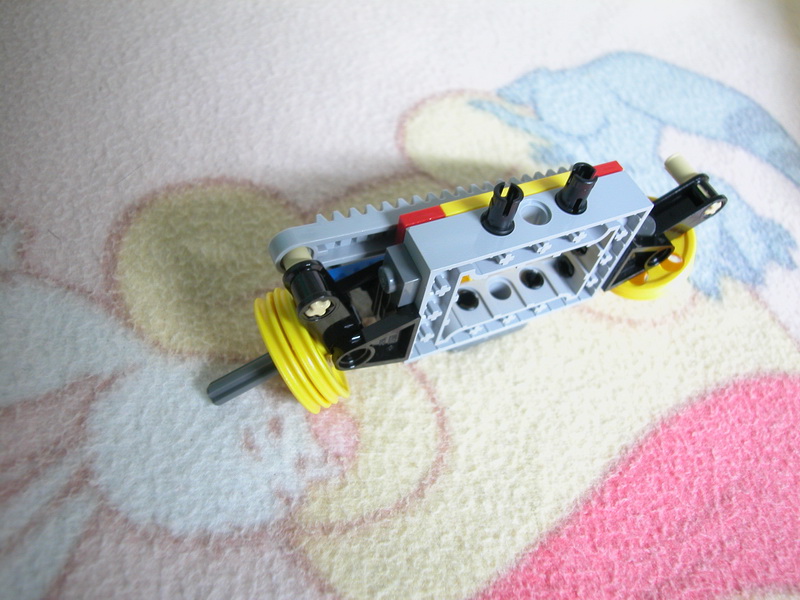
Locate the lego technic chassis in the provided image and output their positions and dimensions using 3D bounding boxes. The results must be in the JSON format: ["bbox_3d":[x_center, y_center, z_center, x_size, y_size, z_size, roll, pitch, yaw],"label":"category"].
[{"bbox_3d":[0.017,-0.007,0.131,0.117,0.047,0.026,-17,60,-19],"label":"lego technic chassis"}]

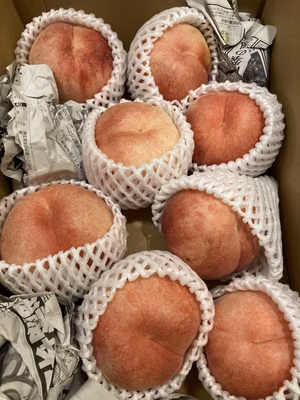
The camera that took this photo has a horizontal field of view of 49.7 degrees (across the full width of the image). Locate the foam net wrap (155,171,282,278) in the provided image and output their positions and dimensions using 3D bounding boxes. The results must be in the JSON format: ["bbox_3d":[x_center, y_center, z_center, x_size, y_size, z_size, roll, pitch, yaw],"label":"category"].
[{"bbox_3d":[0.060,0.018,0.289,0.099,0.085,0.099,0,102,18],"label":"foam net wrap"}]

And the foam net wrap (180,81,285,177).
[{"bbox_3d":[0.080,-0.064,0.316,0.092,0.078,0.092,0,84,20],"label":"foam net wrap"}]

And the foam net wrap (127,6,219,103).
[{"bbox_3d":[0.019,-0.146,0.343,0.090,0.080,0.090,0,89,-15],"label":"foam net wrap"}]

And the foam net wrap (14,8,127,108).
[{"bbox_3d":[-0.081,-0.140,0.340,0.100,0.078,0.100,0,87,-10],"label":"foam net wrap"}]

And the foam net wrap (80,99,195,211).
[{"bbox_3d":[-0.010,-0.037,0.306,0.099,0.078,0.099,0,65,2],"label":"foam net wrap"}]

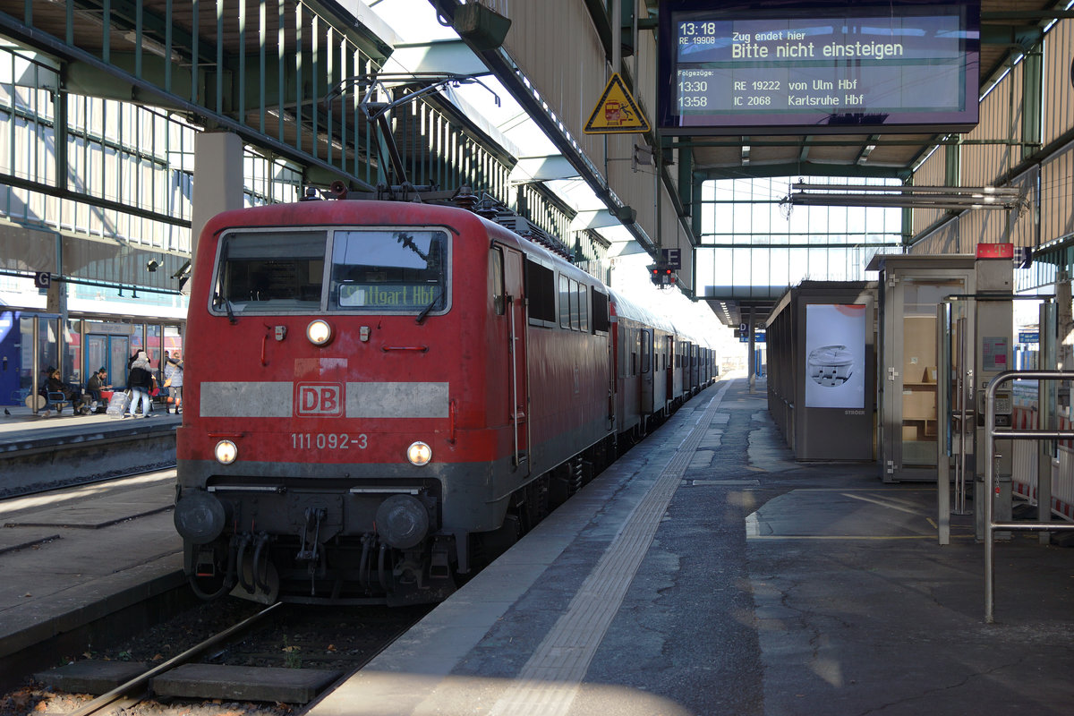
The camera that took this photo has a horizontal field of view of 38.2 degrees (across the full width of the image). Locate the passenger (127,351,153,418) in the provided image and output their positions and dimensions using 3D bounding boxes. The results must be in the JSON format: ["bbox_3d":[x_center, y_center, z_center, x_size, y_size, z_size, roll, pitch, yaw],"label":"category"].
[{"bbox_3d":[-10.812,0.727,42.300,0.620,1.770,0.500,0,0,14],"label":"passenger"}]

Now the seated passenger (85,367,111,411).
[{"bbox_3d":[-12.922,0.965,45.800,0.800,1.300,0.580,0,0,7],"label":"seated passenger"}]

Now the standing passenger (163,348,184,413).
[{"bbox_3d":[-10.445,0.722,44.700,0.600,1.740,0.500,0,0,-9],"label":"standing passenger"}]

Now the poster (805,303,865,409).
[{"bbox_3d":[4.765,-0.027,24.750,0.950,1.660,0.100,0,0,7],"label":"poster"}]

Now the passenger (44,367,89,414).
[{"bbox_3d":[-13.379,0.947,44.000,0.950,1.300,0.600,0,0,7],"label":"passenger"}]

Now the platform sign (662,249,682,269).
[{"bbox_3d":[3.480,-2.555,40.000,0.500,0.520,0.100,0,0,7],"label":"platform sign"}]

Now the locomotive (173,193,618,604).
[{"bbox_3d":[-0.917,0.336,21.277,3.020,4.150,16.600,0,0,7],"label":"locomotive"}]

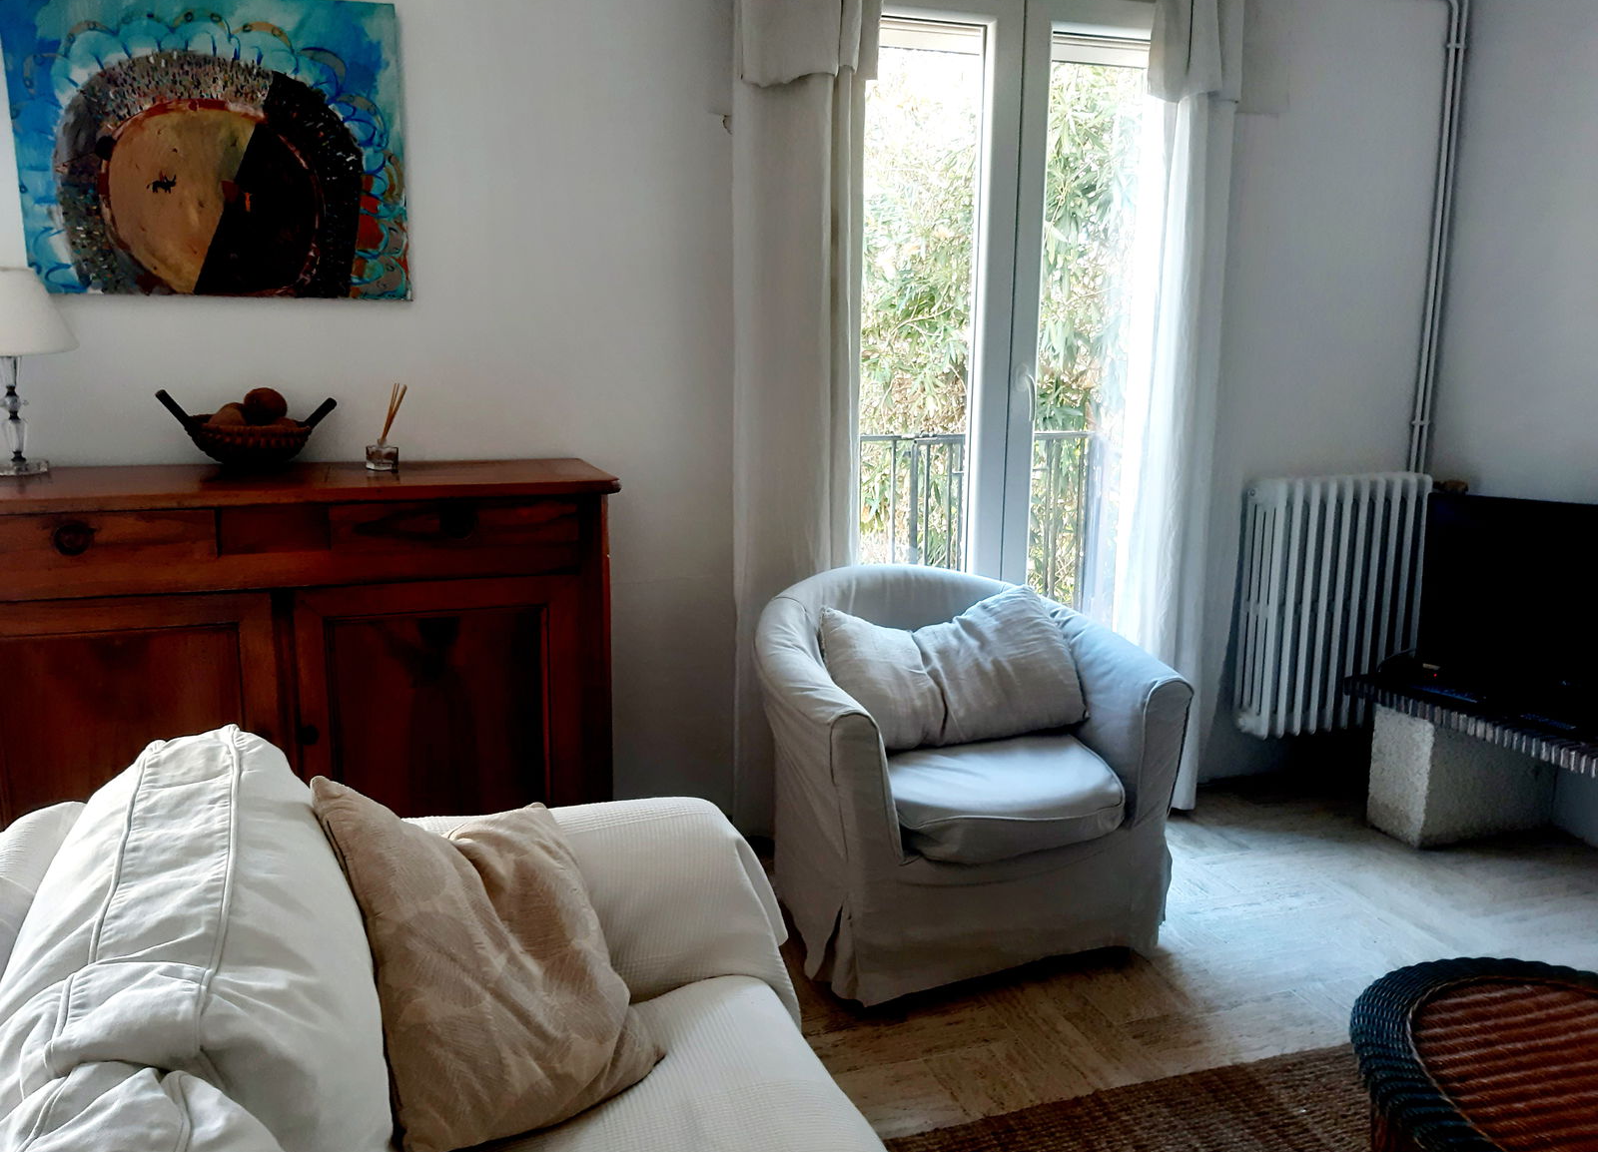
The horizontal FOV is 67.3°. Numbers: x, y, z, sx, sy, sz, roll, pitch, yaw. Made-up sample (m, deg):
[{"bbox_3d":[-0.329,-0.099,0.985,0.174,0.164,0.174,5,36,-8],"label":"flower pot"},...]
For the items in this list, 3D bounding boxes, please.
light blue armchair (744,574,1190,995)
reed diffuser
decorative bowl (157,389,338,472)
[{"bbox_3d":[0.331,0.405,2.778,0.800,0.780,0.720,-3,11,-18],"label":"light blue armchair"},{"bbox_3d":[-0.888,-0.324,2.577,0.078,0.192,0.068,-3,11,-18],"label":"reed diffuser"},{"bbox_3d":[-1.137,-0.304,2.519,0.350,0.172,0.240,-3,11,-18],"label":"decorative bowl"}]

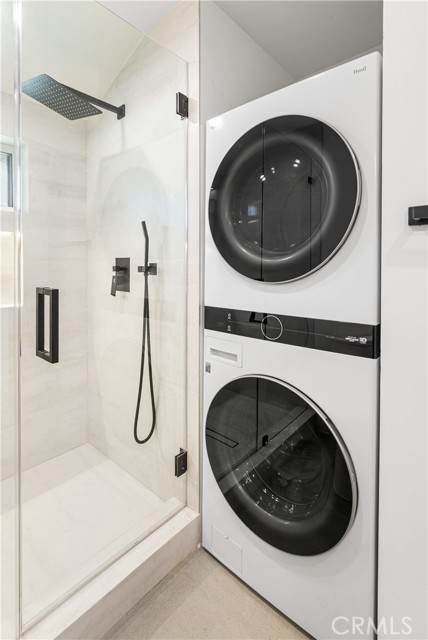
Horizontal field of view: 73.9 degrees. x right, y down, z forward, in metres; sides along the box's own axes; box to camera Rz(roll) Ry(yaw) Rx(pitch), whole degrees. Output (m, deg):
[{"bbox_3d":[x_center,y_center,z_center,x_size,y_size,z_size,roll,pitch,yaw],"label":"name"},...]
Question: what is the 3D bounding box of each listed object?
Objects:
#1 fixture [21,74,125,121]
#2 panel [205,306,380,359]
[{"bbox_3d":[-0.710,-1.152,1.464,0.497,0.107,0.305,-6,10,-43],"label":"fixture"},{"bbox_3d":[0.232,0.026,1.059,0.680,0.098,0.050,8,10,40],"label":"panel"}]

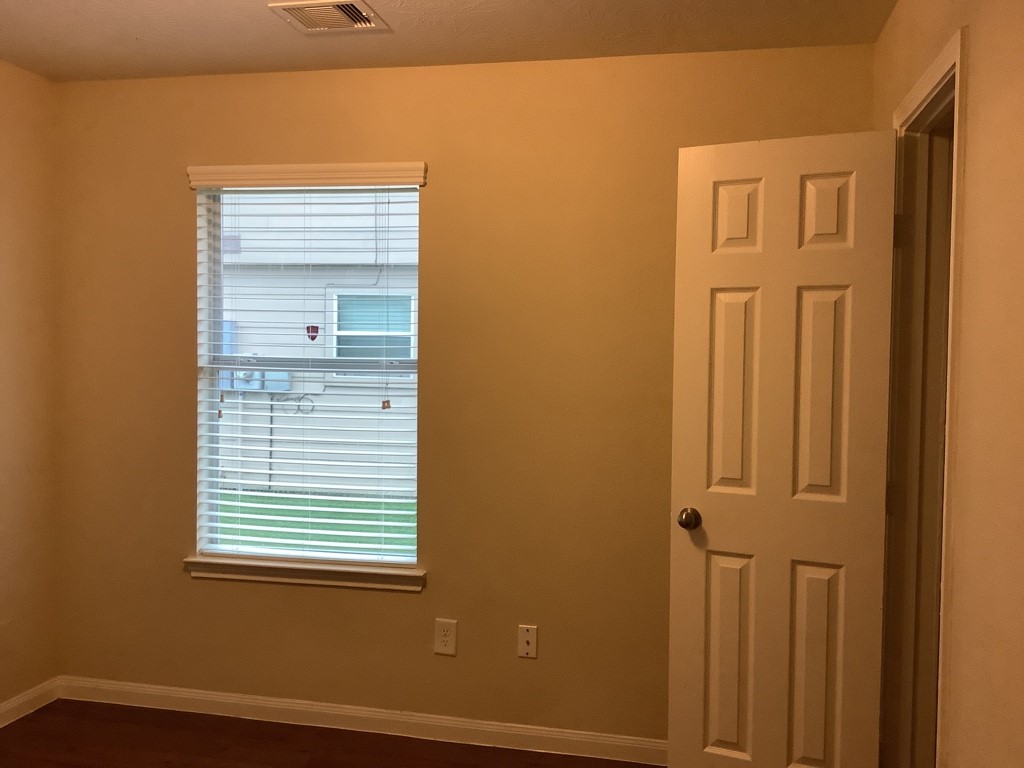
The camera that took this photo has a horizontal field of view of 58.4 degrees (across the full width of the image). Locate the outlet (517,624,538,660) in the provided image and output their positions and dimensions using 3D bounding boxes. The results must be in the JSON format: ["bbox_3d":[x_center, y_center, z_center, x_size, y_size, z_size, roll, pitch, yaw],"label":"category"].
[{"bbox_3d":[0.057,0.913,3.240,0.068,0.116,0.009,1,3,12],"label":"outlet"}]

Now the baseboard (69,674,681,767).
[{"bbox_3d":[-0.453,1.246,3.362,2.785,0.091,0.018,1,3,12],"label":"baseboard"}]

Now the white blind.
[{"bbox_3d":[-0.758,-0.036,3.422,0.873,1.386,0.050,1,3,12],"label":"white blind"}]

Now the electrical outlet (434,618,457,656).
[{"bbox_3d":[-0.238,0.915,3.305,0.079,0.129,0.009,1,3,12],"label":"electrical outlet"}]

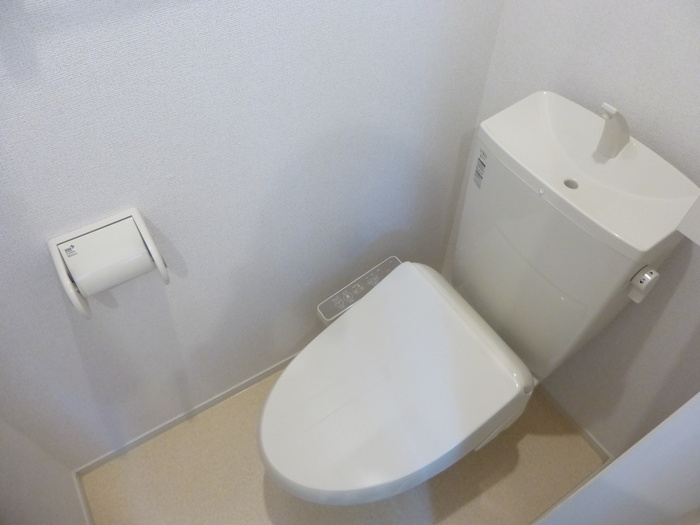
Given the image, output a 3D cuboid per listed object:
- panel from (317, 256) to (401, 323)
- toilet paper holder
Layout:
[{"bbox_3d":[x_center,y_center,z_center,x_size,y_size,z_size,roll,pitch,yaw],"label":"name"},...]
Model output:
[{"bbox_3d":[0.034,0.071,1.243,0.234,0.030,0.056,-32,57,-10],"label":"panel"},{"bbox_3d":[-0.406,0.002,0.866,0.150,0.138,0.088,-25,56,-19],"label":"toilet paper holder"}]

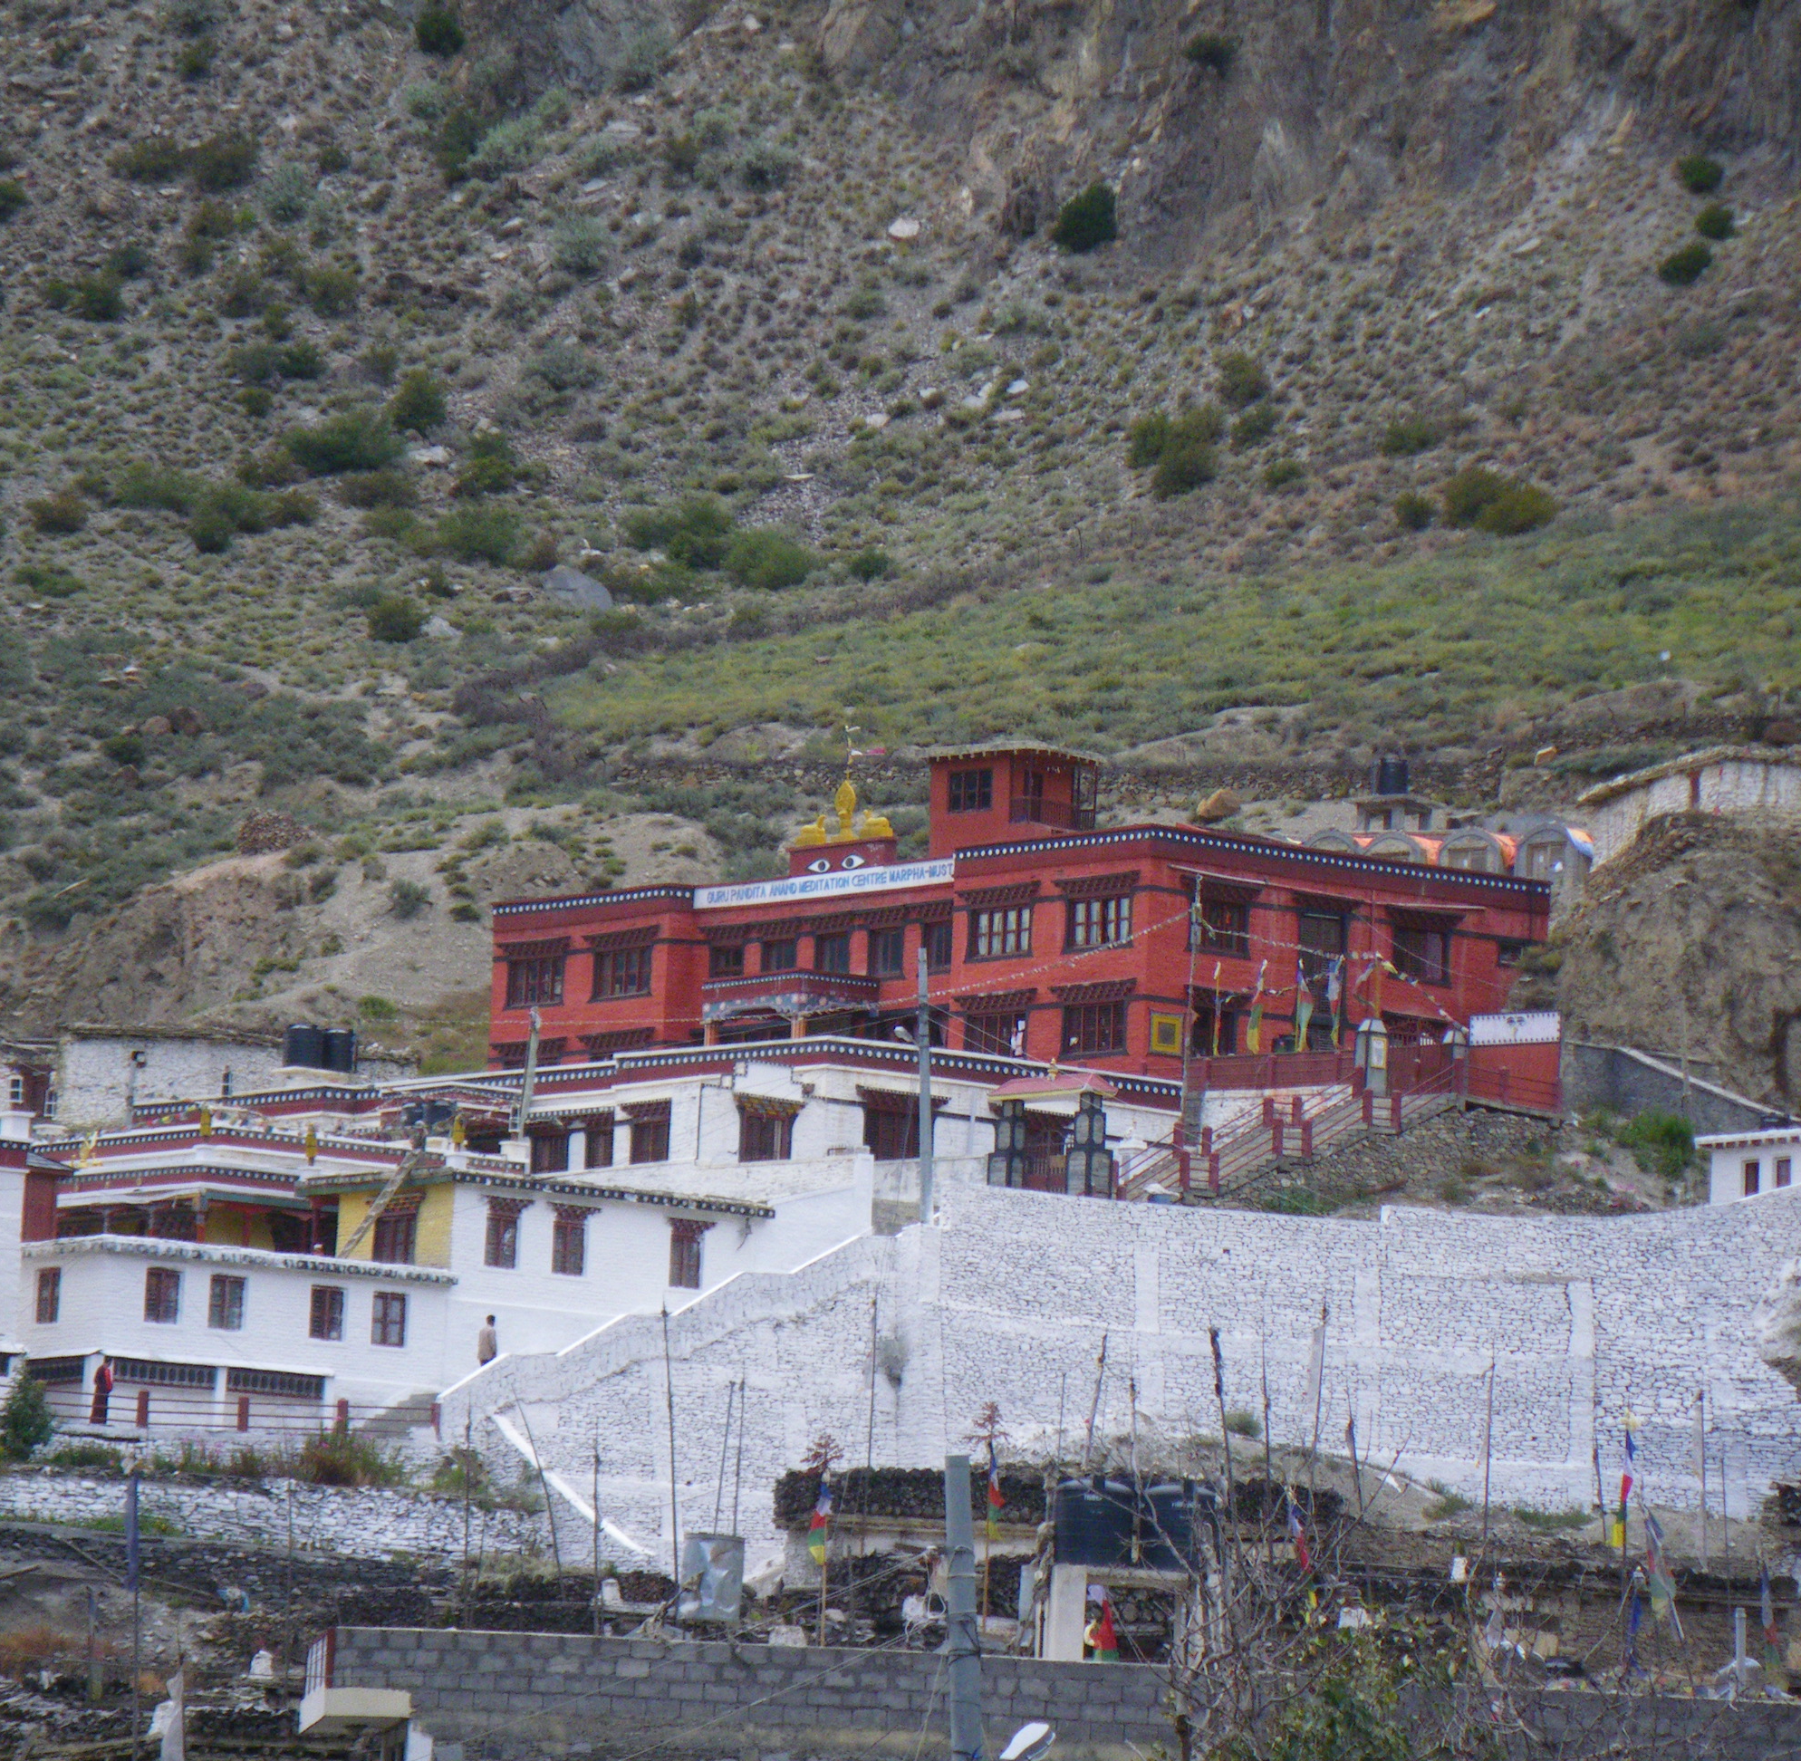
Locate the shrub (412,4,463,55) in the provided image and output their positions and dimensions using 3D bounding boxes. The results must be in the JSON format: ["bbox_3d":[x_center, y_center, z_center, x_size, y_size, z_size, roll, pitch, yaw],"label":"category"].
[{"bbox_3d":[-18.925,-34.739,388.000,2.099,1.940,1.889,2,-7,0],"label":"shrub"}]

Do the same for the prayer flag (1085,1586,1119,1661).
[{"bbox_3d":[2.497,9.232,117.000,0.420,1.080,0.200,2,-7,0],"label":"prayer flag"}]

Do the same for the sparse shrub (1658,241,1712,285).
[{"bbox_3d":[33.693,-26.521,408.000,2.293,1.740,2.010,1,-8,5],"label":"sparse shrub"}]

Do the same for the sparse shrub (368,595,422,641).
[{"bbox_3d":[-17.296,-8.978,325.000,1.883,1.427,1.695,2,-7,0],"label":"sparse shrub"}]

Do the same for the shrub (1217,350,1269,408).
[{"bbox_3d":[13.006,-19.090,362.000,1.987,1.994,1.724,1,-7,0],"label":"shrub"}]

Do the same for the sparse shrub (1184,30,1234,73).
[{"bbox_3d":[12.656,-34.014,390.000,2.141,1.663,1.857,1,-7,0],"label":"sparse shrub"}]

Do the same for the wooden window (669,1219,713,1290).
[{"bbox_3d":[-5.684,10.127,257.000,0.250,1.839,1.330,-6,-10,44],"label":"wooden window"}]

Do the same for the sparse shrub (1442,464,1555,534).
[{"bbox_3d":[21.822,-13.902,346.000,4.061,2.398,3.522,1,-7,0],"label":"sparse shrub"}]

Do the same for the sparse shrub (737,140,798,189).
[{"bbox_3d":[-5.313,-28.778,382.000,2.386,1.833,2.070,1,-7,0],"label":"sparse shrub"}]

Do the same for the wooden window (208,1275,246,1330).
[{"bbox_3d":[-16.896,10.574,238.000,1.000,1.310,0.120,-4,-10,38],"label":"wooden window"}]

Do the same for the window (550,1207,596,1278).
[{"bbox_3d":[-7.847,8.639,227.584,0.300,1.570,1.135,-5,-10,43],"label":"window"}]

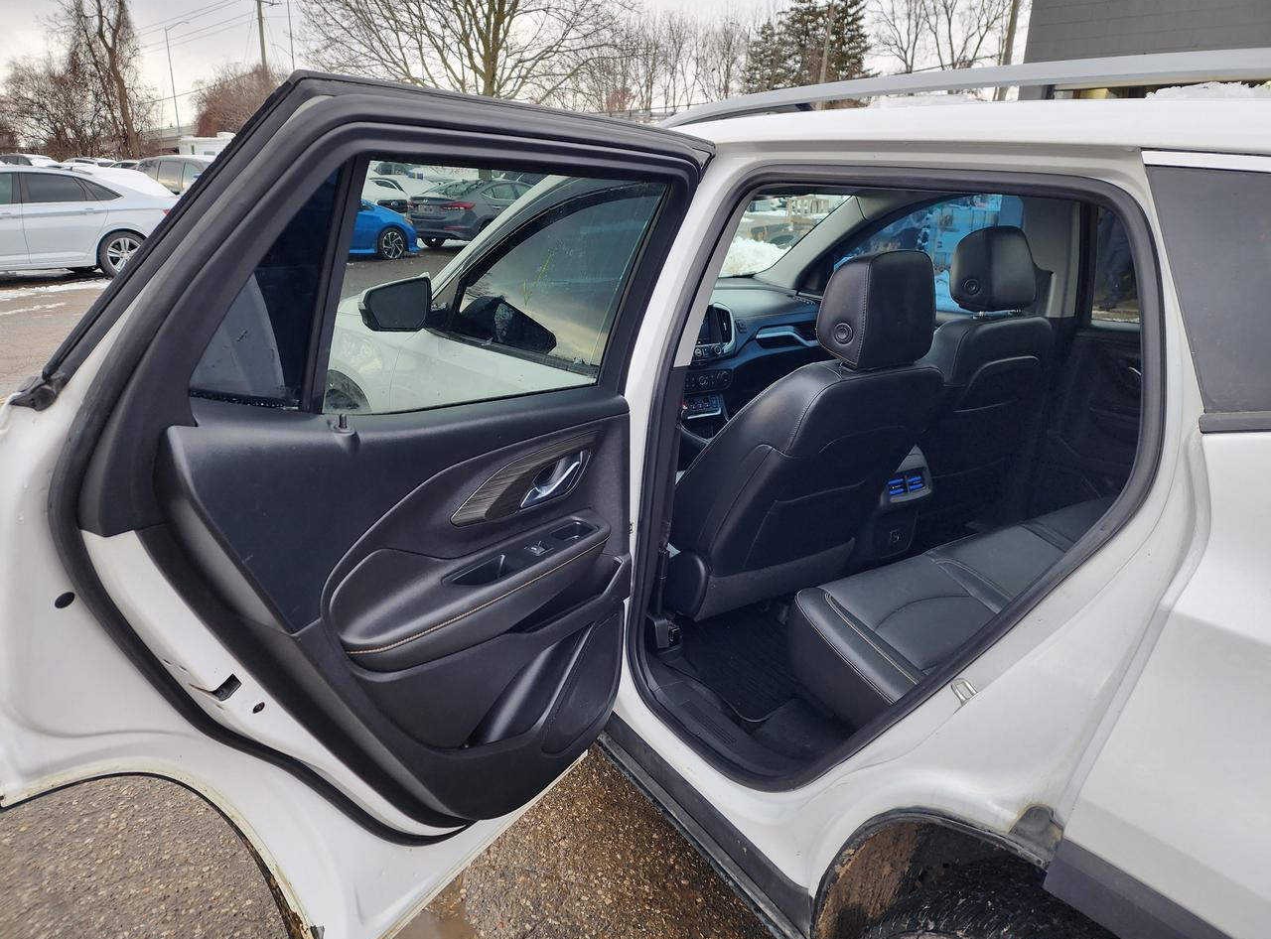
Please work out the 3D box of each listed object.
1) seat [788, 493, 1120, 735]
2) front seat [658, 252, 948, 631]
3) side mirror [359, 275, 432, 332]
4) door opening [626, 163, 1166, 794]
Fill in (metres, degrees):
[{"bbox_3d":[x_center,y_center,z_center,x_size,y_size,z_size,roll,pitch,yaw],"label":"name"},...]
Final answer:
[{"bbox_3d":[1.010,0.348,1.896,1.280,0.400,0.610,-11,23,-33],"label":"seat"},{"bbox_3d":[0.293,-0.101,2.147,0.530,0.960,0.850,-11,23,-33],"label":"front seat"},{"bbox_3d":[-0.732,-0.506,2.536,0.213,0.160,0.150,-11,23,-33],"label":"side mirror"},{"bbox_3d":[0.353,0.063,1.479,0.210,1.130,1.000,-11,23,-33],"label":"door opening"}]

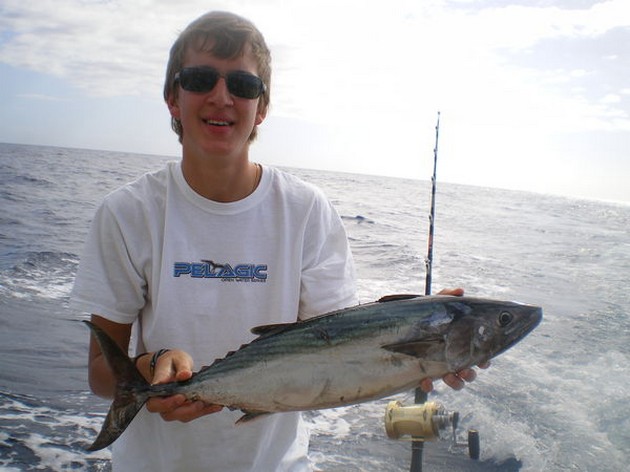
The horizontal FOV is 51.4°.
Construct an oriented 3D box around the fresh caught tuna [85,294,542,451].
[{"bbox_3d":[-0.007,0.137,0.835,0.595,0.165,0.095,-11,-2,2],"label":"fresh caught tuna"}]

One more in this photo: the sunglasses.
[{"bbox_3d":[-0.158,-0.238,1.066,0.140,0.043,0.142,5,2,-13],"label":"sunglasses"}]

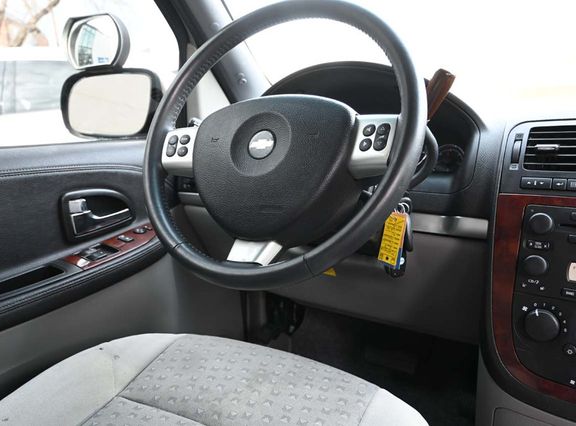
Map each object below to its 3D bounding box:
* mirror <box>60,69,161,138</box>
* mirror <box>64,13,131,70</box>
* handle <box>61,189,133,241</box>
[{"bbox_3d":[-0.394,-0.244,1.085,0.225,0.150,0.100,2,12,15],"label":"mirror"},{"bbox_3d":[-0.418,-0.372,1.050,0.120,0.110,0.055,2,12,15],"label":"mirror"},{"bbox_3d":[-0.325,0.003,0.820,0.030,0.075,0.132,6,13,30],"label":"handle"}]

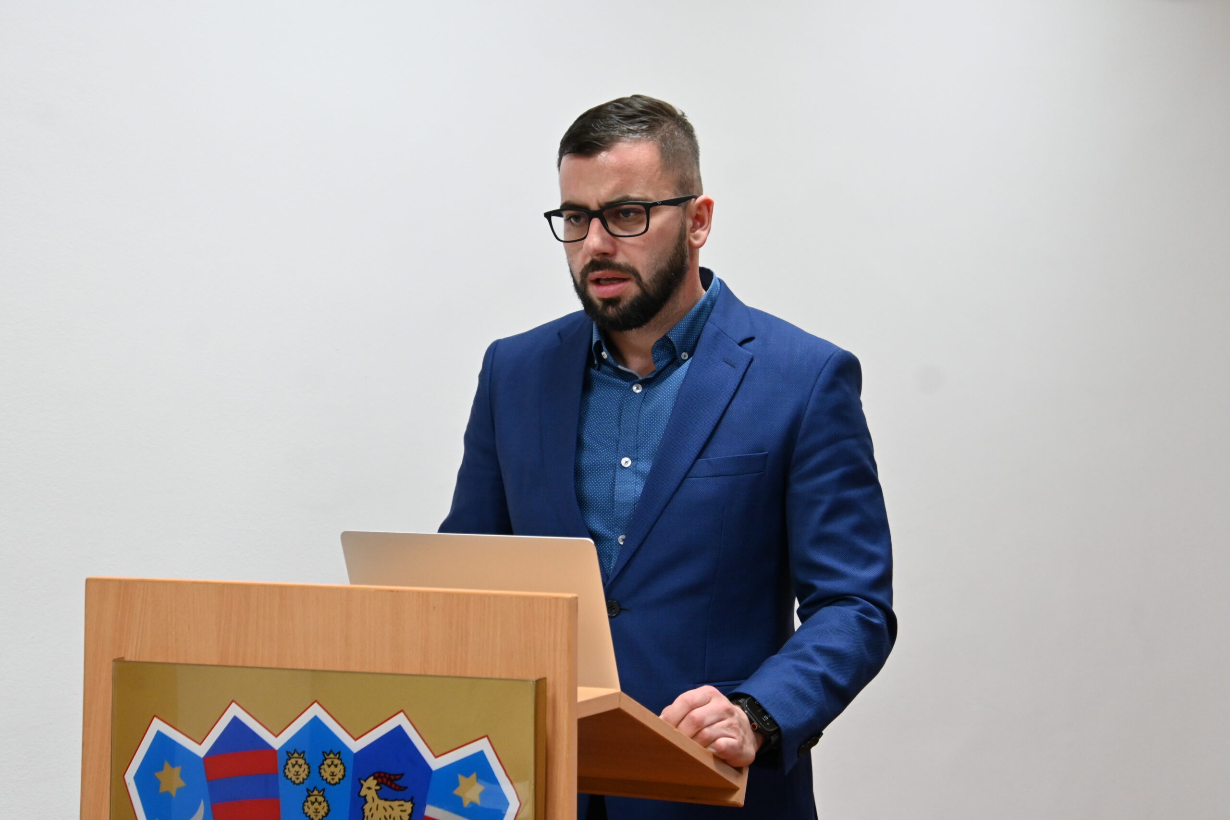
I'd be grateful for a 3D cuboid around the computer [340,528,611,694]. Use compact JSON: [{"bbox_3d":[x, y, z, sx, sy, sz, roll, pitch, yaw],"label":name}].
[{"bbox_3d":[-0.107,0.274,3.149,0.308,0.207,0.334,1,-14,23],"label":"computer"}]

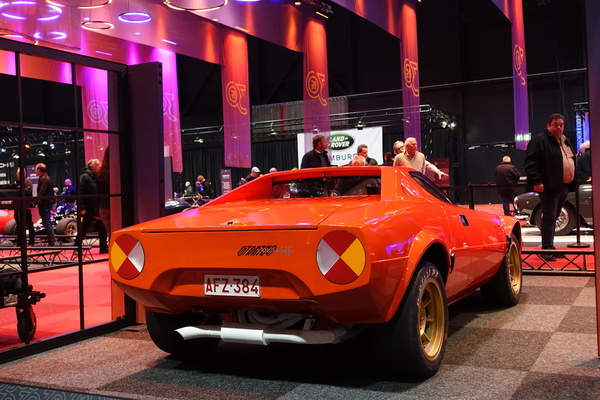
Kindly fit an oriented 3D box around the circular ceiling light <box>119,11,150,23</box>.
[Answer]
[{"bbox_3d":[-4.439,-4.904,17.913,0.860,0.060,0.860,-3,1,0],"label":"circular ceiling light"}]

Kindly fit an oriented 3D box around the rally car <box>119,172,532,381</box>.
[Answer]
[{"bbox_3d":[0.497,0.349,4.931,1.790,1.120,3.710,-2,1,29],"label":"rally car"}]

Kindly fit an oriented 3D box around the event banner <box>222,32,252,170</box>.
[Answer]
[{"bbox_3d":[-2.369,-3.817,25.068,0.040,5.208,1.800,-2,1,29],"label":"event banner"}]

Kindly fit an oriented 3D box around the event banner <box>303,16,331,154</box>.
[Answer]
[{"bbox_3d":[0.563,-3.901,23.470,0.040,5.208,1.800,-2,1,29],"label":"event banner"}]

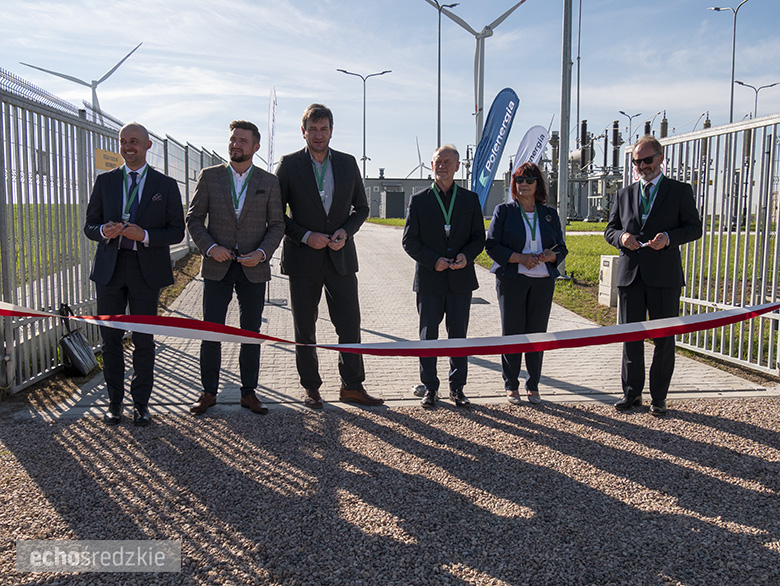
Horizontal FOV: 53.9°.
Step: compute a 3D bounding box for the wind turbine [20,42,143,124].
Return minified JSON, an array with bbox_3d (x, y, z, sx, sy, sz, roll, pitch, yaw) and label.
[{"bbox_3d":[-254.639,-142.476,646.823,98.400,139.792,13.000,-4,8,-36],"label":"wind turbine"}]

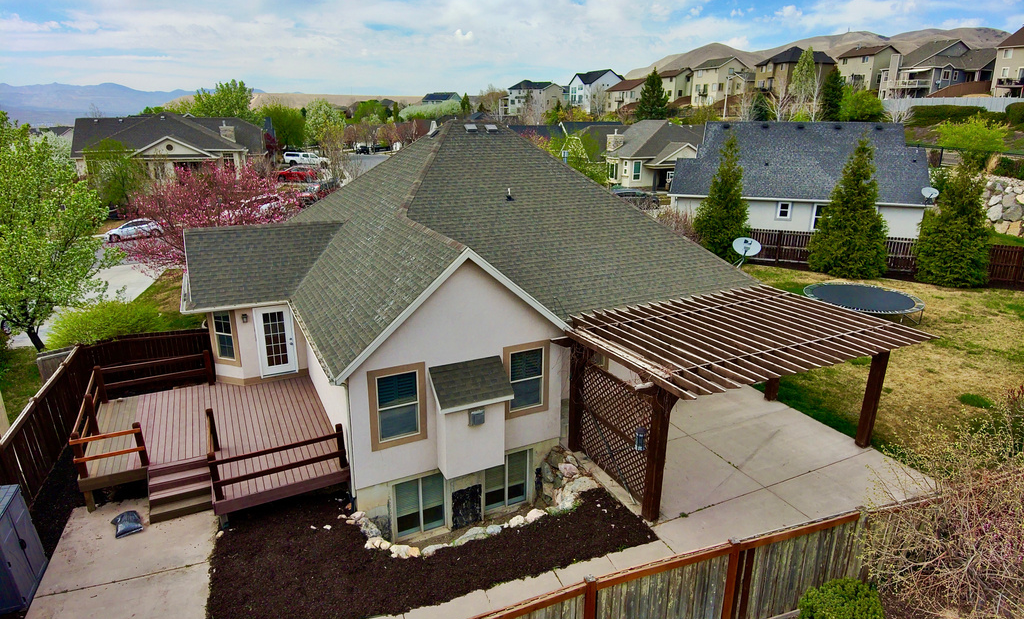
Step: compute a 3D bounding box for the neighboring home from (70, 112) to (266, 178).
[{"bbox_3d":[-36.095,-17.652,67.000,16.600,6.600,12.500,-7,19,-20],"label":"neighboring home"}]

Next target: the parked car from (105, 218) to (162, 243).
[{"bbox_3d":[-29.405,-6.294,48.197,4.350,1.480,1.800,-13,22,-33],"label":"parked car"}]

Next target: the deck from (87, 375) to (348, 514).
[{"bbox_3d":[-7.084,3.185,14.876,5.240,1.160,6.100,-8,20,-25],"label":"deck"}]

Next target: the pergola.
[{"bbox_3d":[5.097,1.959,14.806,7.450,3.200,4.900,-8,20,-24],"label":"pergola"}]

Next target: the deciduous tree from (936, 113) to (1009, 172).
[{"bbox_3d":[34.433,-12.249,45.850,4.400,4.400,4.400,13,21,34],"label":"deciduous tree"}]

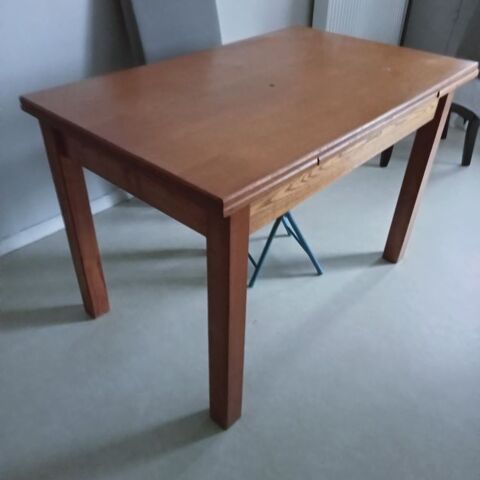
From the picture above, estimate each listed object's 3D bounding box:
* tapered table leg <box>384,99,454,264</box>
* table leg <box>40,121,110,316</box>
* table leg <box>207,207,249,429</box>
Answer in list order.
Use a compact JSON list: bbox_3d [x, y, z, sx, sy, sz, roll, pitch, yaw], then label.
[{"bbox_3d":[0.625,-0.217,1.817,0.068,0.728,0.067,29,44,32],"label":"tapered table leg"},{"bbox_3d":[-0.480,-0.054,1.537,0.068,0.728,0.067,29,44,32],"label":"table leg"},{"bbox_3d":[-0.029,0.195,1.216,0.068,0.728,0.067,29,44,32],"label":"table leg"}]

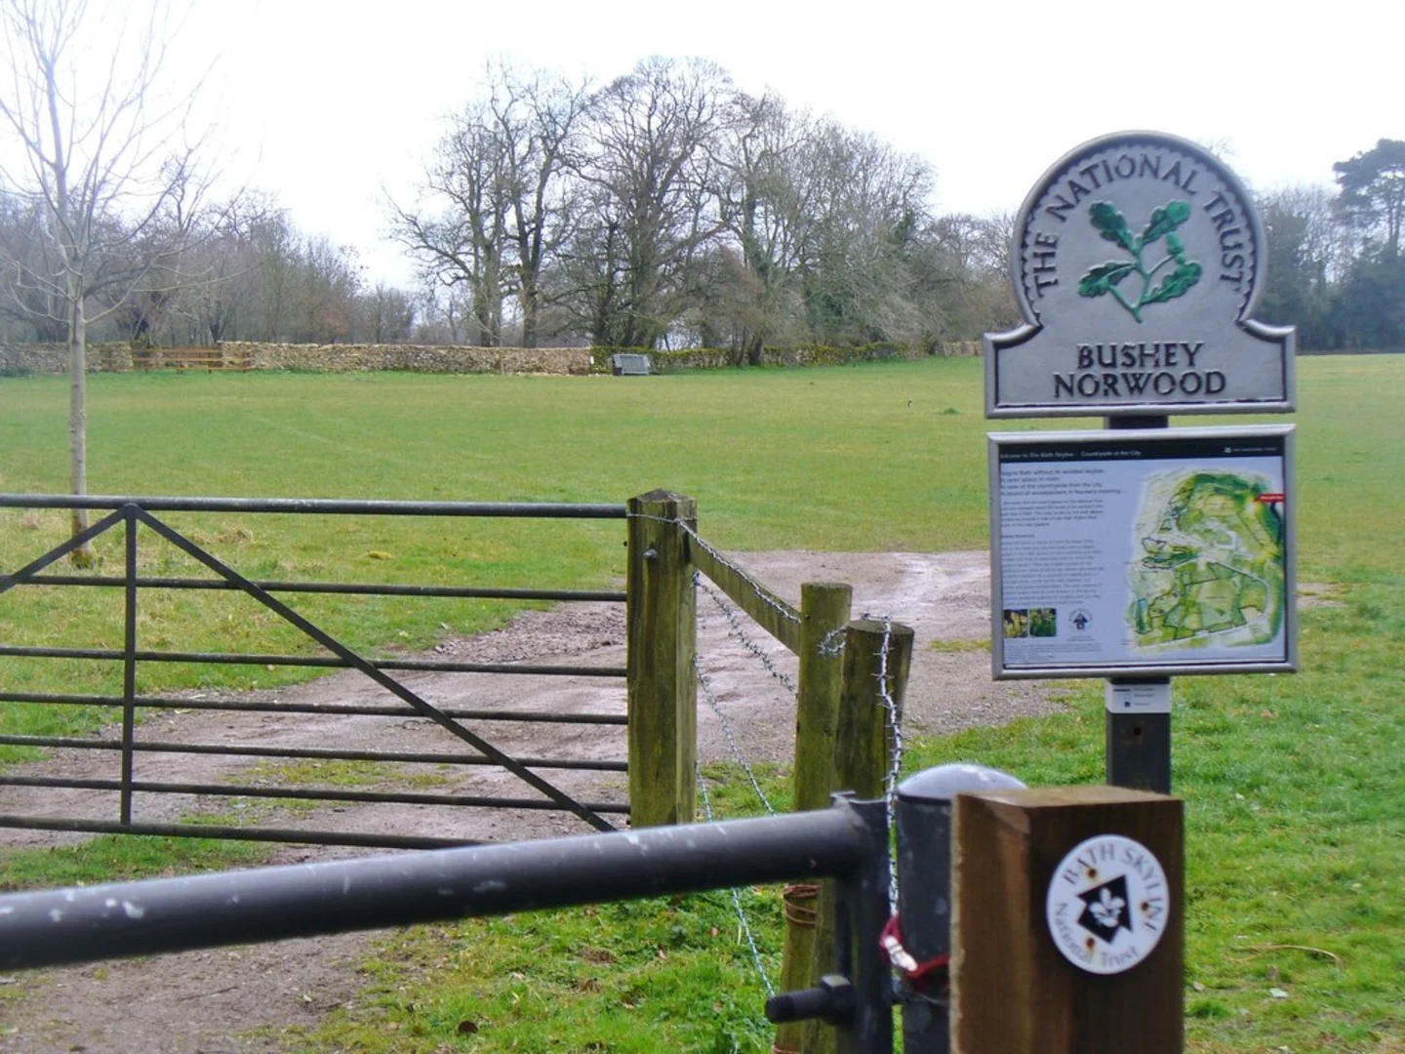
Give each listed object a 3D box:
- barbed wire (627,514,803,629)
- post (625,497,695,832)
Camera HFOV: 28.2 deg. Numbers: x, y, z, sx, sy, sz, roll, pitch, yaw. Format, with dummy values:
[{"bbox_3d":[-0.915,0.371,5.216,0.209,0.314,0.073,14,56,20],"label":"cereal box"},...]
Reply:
[{"bbox_3d":[0.110,0.156,7.444,0.048,0.088,2.906,0,4,-5],"label":"barbed wire"},{"bbox_3d":[-0.129,0.524,8.939,0.168,1.270,0.168,1,4,21],"label":"post"}]

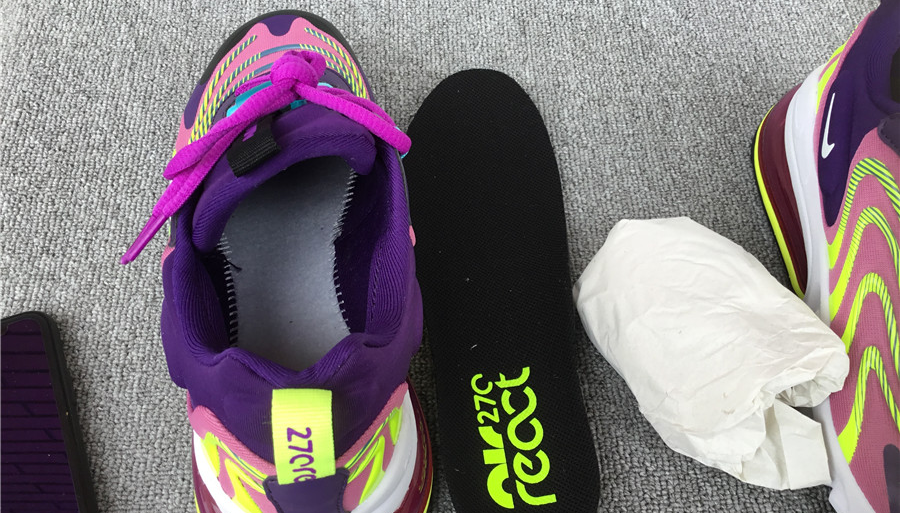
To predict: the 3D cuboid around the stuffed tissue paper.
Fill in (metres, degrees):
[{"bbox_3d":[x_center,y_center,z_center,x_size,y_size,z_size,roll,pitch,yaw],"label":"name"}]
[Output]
[{"bbox_3d":[0.107,0.034,0.323,0.091,0.060,0.121,-35,66,-21],"label":"stuffed tissue paper"}]

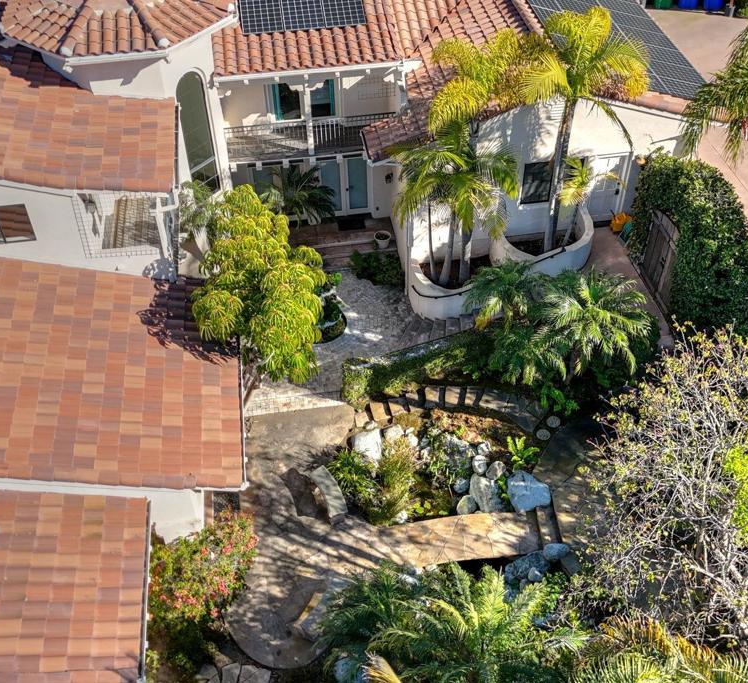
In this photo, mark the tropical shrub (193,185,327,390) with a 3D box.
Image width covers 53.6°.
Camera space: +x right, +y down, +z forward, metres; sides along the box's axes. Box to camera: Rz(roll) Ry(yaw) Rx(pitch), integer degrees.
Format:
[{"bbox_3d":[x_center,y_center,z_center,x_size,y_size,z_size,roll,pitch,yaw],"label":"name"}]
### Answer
[{"bbox_3d":[-2.418,-0.819,15.591,2.750,4.700,2.700,-1,38,0],"label":"tropical shrub"}]

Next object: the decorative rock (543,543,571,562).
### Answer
[{"bbox_3d":[3.363,3.909,13.702,0.500,0.300,0.380,-1,38,0],"label":"decorative rock"}]

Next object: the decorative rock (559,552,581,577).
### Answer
[{"bbox_3d":[3.621,4.145,13.551,0.380,0.220,0.450,-14,39,-16],"label":"decorative rock"}]

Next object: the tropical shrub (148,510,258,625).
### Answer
[{"bbox_3d":[-2.760,4.143,12.586,1.750,1.900,1.600,-1,38,0],"label":"tropical shrub"}]

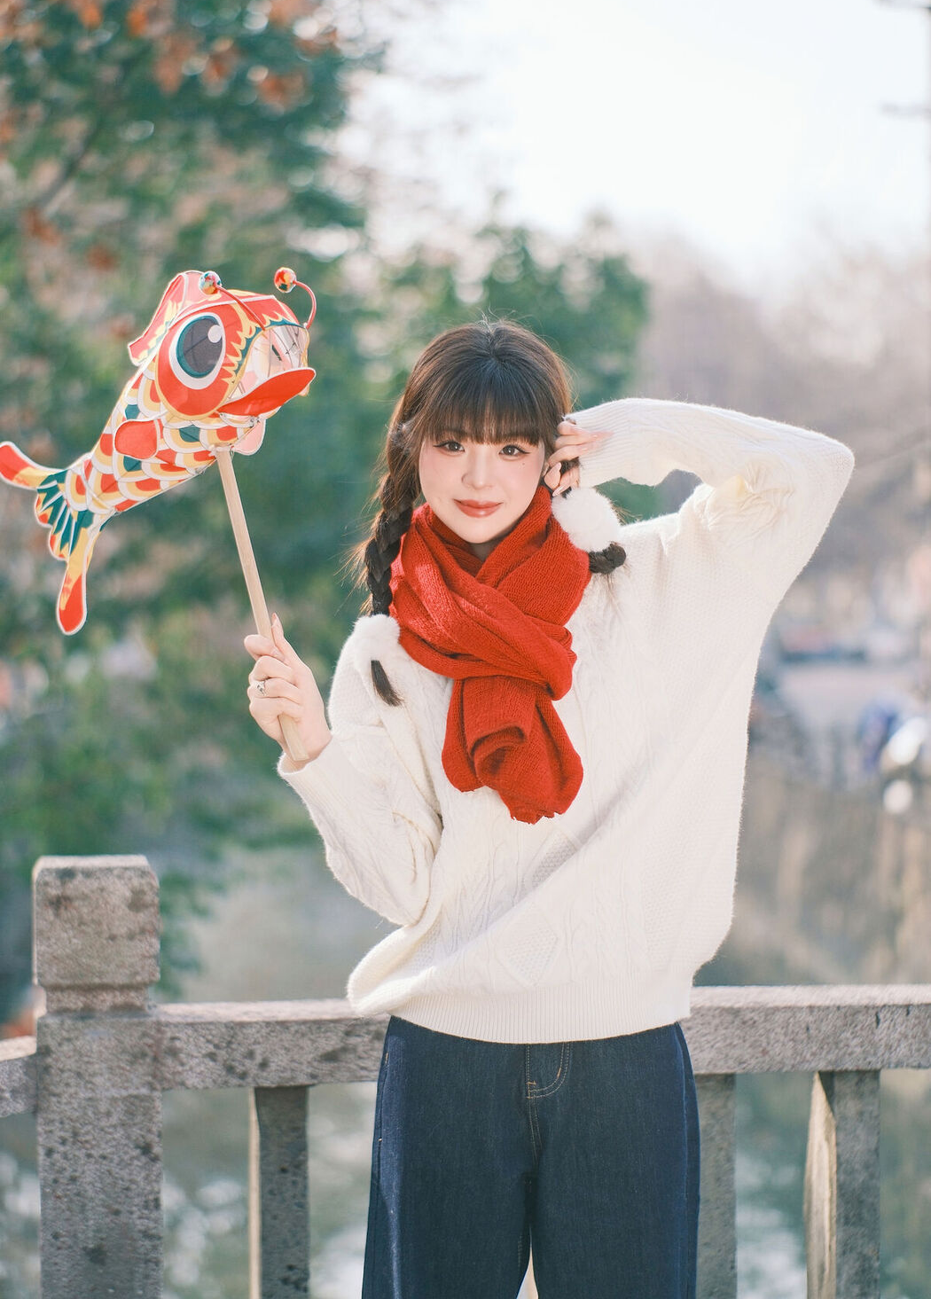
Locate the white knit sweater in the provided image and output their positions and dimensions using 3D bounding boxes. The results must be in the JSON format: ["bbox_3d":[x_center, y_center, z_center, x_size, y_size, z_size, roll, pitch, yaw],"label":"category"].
[{"bbox_3d":[0.107,0.074,3.080,0.600,0.680,0.360,0,2,3],"label":"white knit sweater"}]

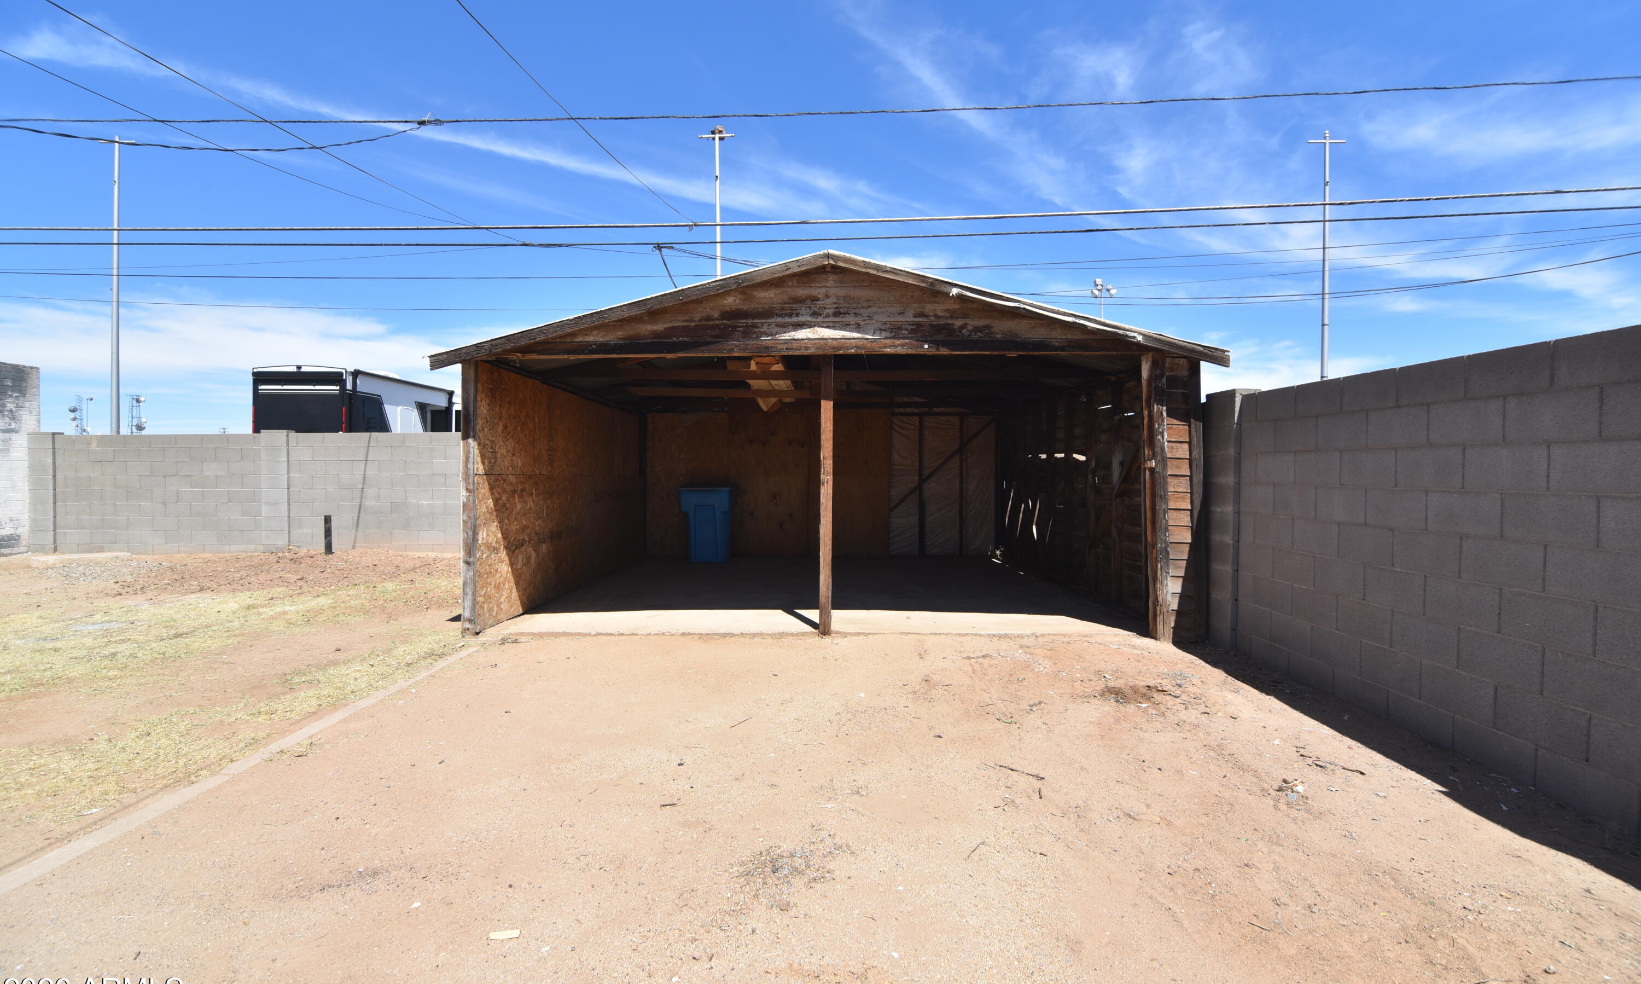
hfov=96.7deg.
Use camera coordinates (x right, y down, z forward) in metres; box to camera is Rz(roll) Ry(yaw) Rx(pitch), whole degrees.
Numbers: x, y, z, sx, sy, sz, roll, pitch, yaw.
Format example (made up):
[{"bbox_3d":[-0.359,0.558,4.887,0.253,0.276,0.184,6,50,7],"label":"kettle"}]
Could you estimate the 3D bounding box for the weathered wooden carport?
[{"bbox_3d":[0.090,-0.397,8.280,5.950,2.910,5.720,0,1,1],"label":"weathered wooden carport"}]

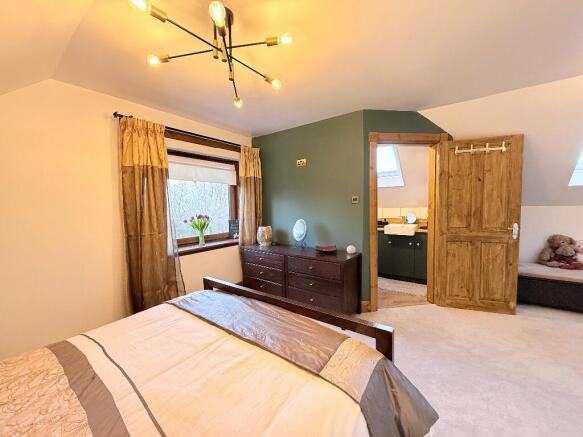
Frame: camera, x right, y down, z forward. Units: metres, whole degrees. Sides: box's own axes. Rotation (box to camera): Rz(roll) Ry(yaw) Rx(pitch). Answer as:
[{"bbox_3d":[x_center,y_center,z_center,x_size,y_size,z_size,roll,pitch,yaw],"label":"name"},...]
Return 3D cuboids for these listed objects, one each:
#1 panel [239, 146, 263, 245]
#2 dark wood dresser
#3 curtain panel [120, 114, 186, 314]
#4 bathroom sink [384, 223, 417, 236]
[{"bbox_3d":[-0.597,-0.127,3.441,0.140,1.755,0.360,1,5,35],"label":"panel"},{"bbox_3d":[0.058,0.763,2.998,1.525,0.718,0.455,1,5,35],"label":"dark wood dresser"},{"bbox_3d":[-1.354,0.127,2.347,0.160,2.065,0.450,1,5,35],"label":"curtain panel"},{"bbox_3d":[1.807,0.199,3.857,0.450,0.140,0.420,1,5,35],"label":"bathroom sink"}]

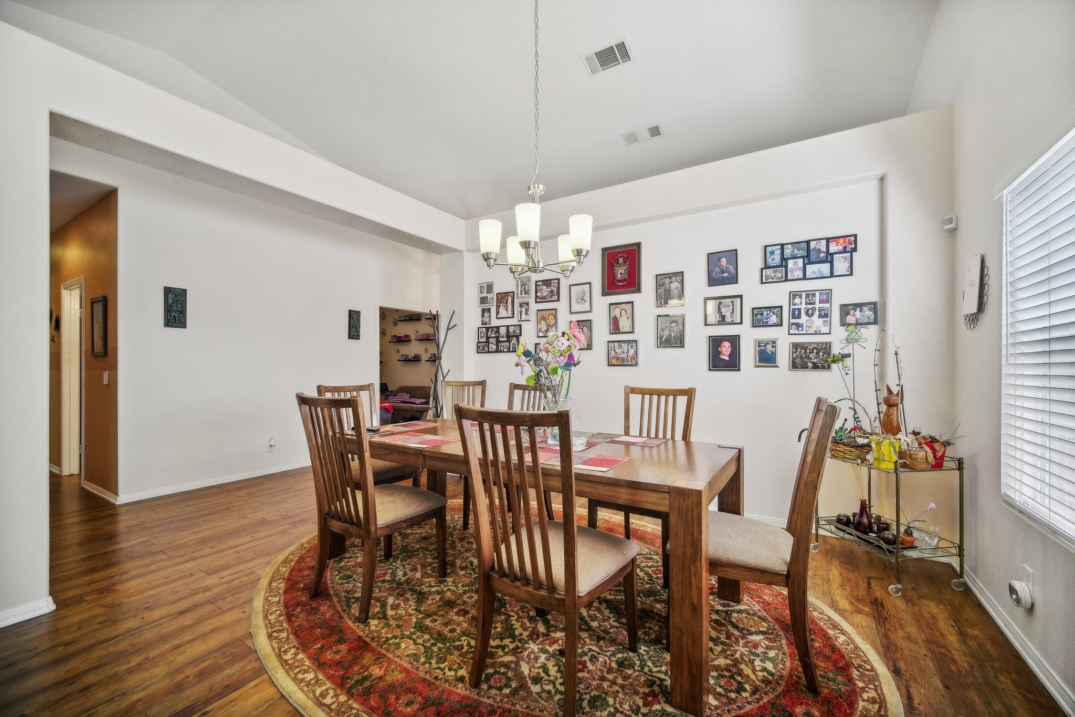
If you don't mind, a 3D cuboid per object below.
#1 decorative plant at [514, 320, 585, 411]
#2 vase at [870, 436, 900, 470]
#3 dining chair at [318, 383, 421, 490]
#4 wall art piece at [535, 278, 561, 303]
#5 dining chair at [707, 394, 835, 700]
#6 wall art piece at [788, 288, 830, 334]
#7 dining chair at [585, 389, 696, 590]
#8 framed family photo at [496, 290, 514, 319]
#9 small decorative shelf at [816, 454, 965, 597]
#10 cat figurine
[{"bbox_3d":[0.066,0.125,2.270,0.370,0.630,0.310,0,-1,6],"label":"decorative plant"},{"bbox_3d":[1.935,0.511,2.328,0.120,0.166,0.120,0,0,32],"label":"vase"},{"bbox_3d":[-1.274,0.727,3.149,0.600,1.040,0.490,0,-1,32],"label":"dining chair"},{"bbox_3d":[0.099,-0.653,4.056,0.270,0.218,0.025,-1,-1,32],"label":"wall art piece"},{"bbox_3d":[0.929,0.701,1.821,0.602,1.043,0.511,0,-1,30],"label":"dining chair"},{"bbox_3d":[1.945,-0.324,2.981,0.250,0.312,0.022,0,0,32],"label":"wall art piece"},{"bbox_3d":[0.667,0.713,2.614,0.511,1.043,0.602,0,-1,35],"label":"dining chair"},{"bbox_3d":[-0.331,-0.553,4.399,0.232,0.274,0.022,0,0,32],"label":"framed family photo"},{"bbox_3d":[2.052,0.887,2.487,0.430,0.710,0.540,0,0,-10],"label":"small decorative shelf"},{"bbox_3d":[2.114,0.333,2.490,0.095,0.350,0.090,0,-1,-26],"label":"cat figurine"}]

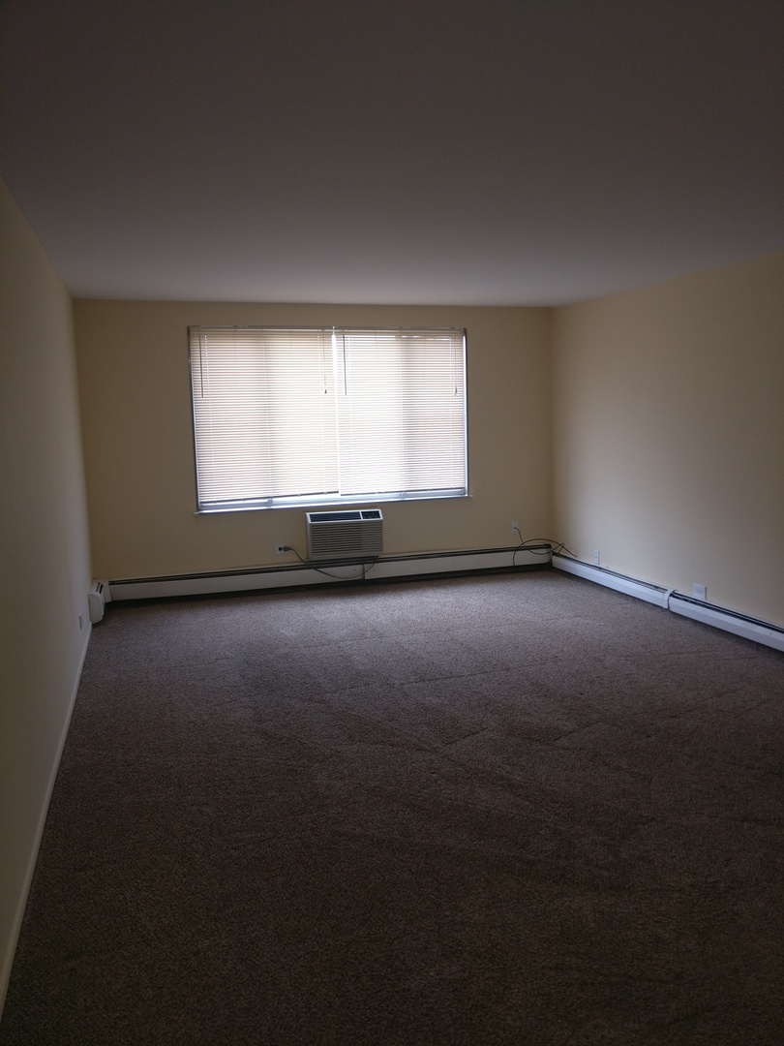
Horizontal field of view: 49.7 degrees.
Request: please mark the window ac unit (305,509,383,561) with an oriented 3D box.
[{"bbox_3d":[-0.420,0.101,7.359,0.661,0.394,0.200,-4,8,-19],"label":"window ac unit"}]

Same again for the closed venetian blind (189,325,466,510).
[{"bbox_3d":[-0.473,-0.905,7.276,2.436,1.506,0.100,-4,8,-19],"label":"closed venetian blind"}]

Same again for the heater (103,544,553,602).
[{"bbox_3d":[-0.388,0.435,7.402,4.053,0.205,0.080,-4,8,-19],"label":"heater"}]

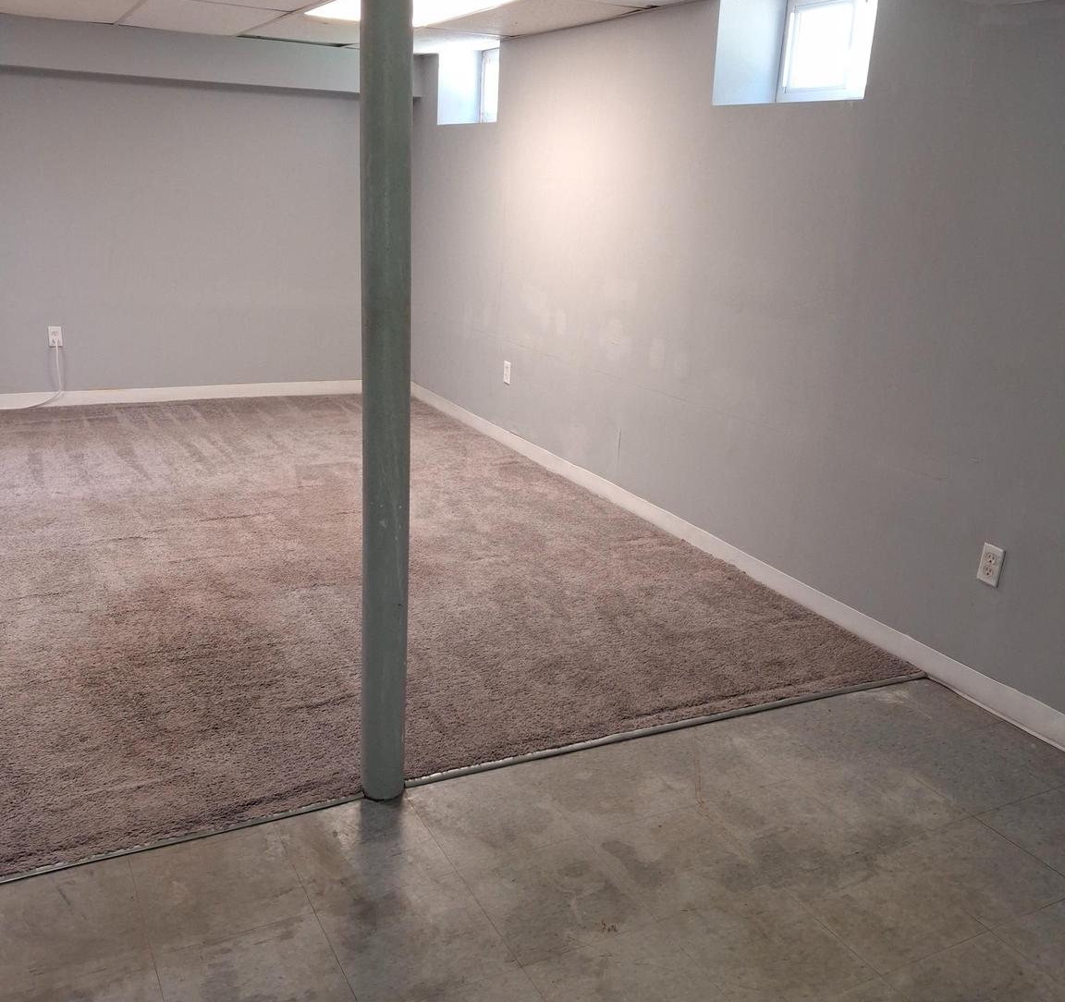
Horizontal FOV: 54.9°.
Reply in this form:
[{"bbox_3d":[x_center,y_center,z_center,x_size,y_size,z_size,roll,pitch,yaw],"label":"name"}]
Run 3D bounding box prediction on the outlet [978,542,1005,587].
[{"bbox_3d":[1.298,0.181,2.908,0.010,0.115,0.070,-6,20,-27],"label":"outlet"}]

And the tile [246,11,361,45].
[{"bbox_3d":[-1.091,-2.442,5.321,0.600,0.020,1.209,-6,20,-27],"label":"tile"}]

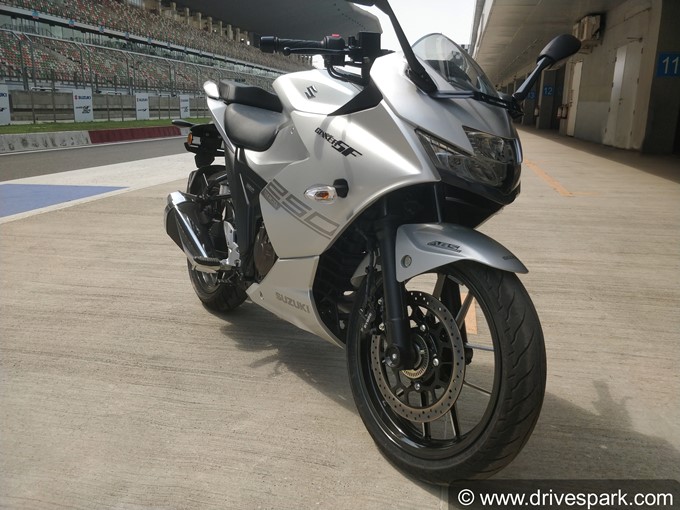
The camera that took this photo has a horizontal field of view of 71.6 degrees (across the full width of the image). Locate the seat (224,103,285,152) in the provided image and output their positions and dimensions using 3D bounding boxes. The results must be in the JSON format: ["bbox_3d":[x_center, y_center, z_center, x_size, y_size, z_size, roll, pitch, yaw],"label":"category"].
[{"bbox_3d":[-0.241,-0.463,1.751,0.280,0.170,0.420,-2,13,-36],"label":"seat"}]

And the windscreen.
[{"bbox_3d":[0.258,-0.429,1.067,0.250,0.150,0.180,-2,13,-36],"label":"windscreen"}]

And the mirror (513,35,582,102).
[{"bbox_3d":[0.518,-0.465,1.193,0.250,0.200,0.100,-2,13,-36],"label":"mirror"}]

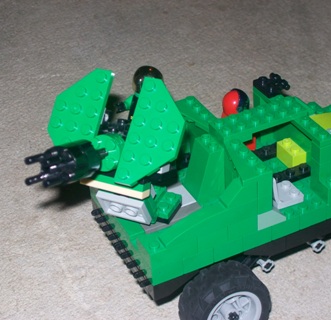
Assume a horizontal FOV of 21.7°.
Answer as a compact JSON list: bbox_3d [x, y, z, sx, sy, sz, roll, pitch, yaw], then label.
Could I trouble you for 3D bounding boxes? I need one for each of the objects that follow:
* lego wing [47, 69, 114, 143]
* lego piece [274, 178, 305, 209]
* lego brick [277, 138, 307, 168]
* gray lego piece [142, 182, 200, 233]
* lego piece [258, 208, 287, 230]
[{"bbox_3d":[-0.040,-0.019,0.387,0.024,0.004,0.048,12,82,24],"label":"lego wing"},{"bbox_3d":[0.058,0.012,0.427,0.016,0.017,0.016,-18,37,-19],"label":"lego piece"},{"bbox_3d":[0.066,-0.003,0.453,0.008,0.011,0.016,-18,37,-19],"label":"lego brick"},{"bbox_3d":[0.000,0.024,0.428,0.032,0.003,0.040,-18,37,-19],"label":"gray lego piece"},{"bbox_3d":[0.049,0.026,0.415,0.016,0.010,0.008,-18,37,-19],"label":"lego piece"}]

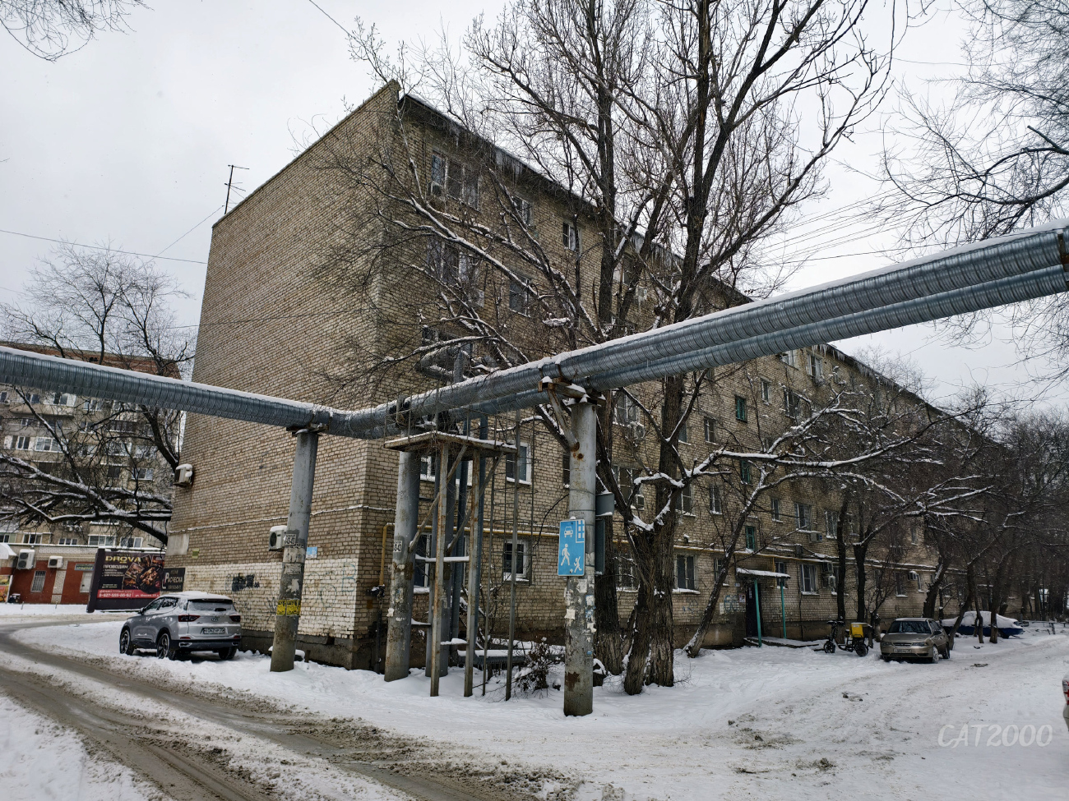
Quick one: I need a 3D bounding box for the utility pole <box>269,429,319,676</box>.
[{"bbox_3d":[-4.944,3.007,14.666,0.450,4.800,0.450,-13,-20,42],"label":"utility pole"}]

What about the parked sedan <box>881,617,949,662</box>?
[{"bbox_3d":[14.002,8.714,25.998,1.660,1.400,4.480,-11,-19,37],"label":"parked sedan"}]

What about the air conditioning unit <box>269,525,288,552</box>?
[{"bbox_3d":[-6.837,3.752,19.085,0.770,0.540,0.280,-13,-20,42],"label":"air conditioning unit"}]

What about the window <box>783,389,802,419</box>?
[{"bbox_3d":[12.734,0.262,35.035,0.200,1.400,1.650,-13,-20,42],"label":"window"}]

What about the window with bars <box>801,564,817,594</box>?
[{"bbox_3d":[12.786,8.293,33.051,0.200,1.360,1.650,-13,-20,42],"label":"window with bars"}]

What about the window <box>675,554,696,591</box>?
[{"bbox_3d":[5.551,6.347,26.143,0.200,1.330,1.360,-13,-20,42],"label":"window"}]

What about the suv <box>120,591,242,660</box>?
[{"bbox_3d":[-9.930,6.282,19.896,4.340,1.660,1.830,-13,-20,41],"label":"suv"}]

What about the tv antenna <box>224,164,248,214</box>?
[{"bbox_3d":[-12.181,-8.504,28.878,0.900,2.400,0.900,-13,-20,42],"label":"tv antenna"}]

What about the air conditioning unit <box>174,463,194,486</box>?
[{"bbox_3d":[-12.244,2.672,24.825,0.780,0.540,0.280,-13,-20,42],"label":"air conditioning unit"}]

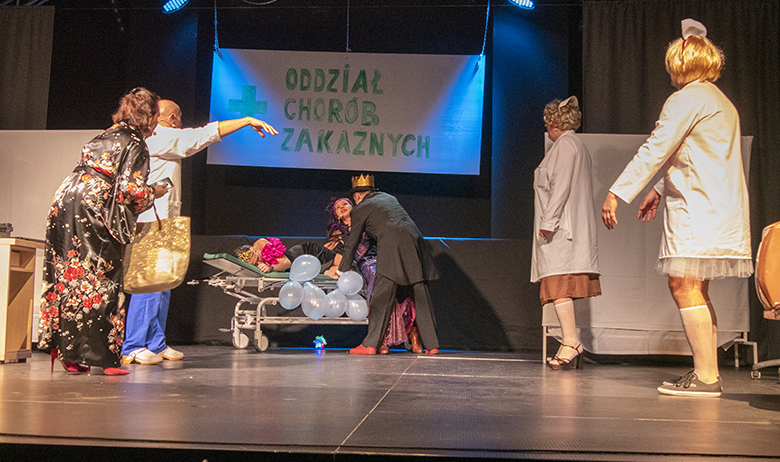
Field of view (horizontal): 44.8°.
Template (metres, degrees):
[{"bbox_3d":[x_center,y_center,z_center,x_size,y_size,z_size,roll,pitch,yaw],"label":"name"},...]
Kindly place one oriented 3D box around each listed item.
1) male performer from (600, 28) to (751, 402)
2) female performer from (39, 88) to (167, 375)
[{"bbox_3d":[1.491,-0.120,4.918,0.680,1.930,0.620,-1,-3,31],"label":"male performer"},{"bbox_3d":[-1.674,0.003,5.592,0.700,1.670,0.580,2,-3,-25],"label":"female performer"}]

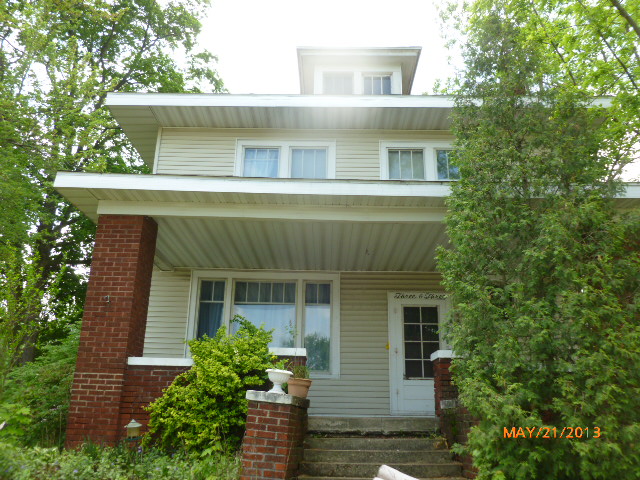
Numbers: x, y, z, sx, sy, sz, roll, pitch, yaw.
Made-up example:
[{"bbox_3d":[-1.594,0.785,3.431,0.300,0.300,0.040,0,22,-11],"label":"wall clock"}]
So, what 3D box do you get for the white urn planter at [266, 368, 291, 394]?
[{"bbox_3d":[-0.415,1.423,5.164,0.280,0.225,0.280,6,-16,1],"label":"white urn planter"}]

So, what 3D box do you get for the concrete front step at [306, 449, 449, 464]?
[{"bbox_3d":[0.651,2.447,5.858,1.680,0.127,0.340,1,-19,1],"label":"concrete front step"}]

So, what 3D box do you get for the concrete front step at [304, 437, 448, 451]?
[{"bbox_3d":[0.654,2.439,6.210,1.670,0.128,0.340,1,-19,1],"label":"concrete front step"}]

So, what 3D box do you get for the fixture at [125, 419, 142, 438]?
[{"bbox_3d":[-2.036,2.071,5.646,0.200,0.235,0.200,1,-19,1],"label":"fixture"}]

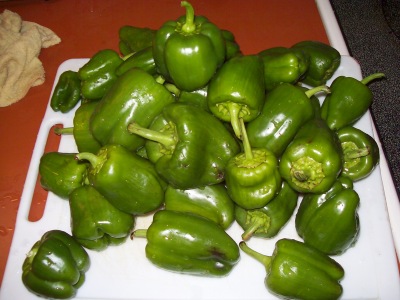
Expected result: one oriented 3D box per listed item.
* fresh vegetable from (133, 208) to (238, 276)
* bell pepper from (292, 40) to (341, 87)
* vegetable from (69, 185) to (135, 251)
[{"bbox_3d":[-0.015,0.100,0.453,0.116,0.057,0.062,11,62,9],"label":"fresh vegetable"},{"bbox_3d":[0.172,-0.126,0.615,0.072,0.058,0.058,43,70,13],"label":"bell pepper"},{"bbox_3d":[-0.113,0.070,0.468,0.066,0.060,0.086,-19,77,-7],"label":"vegetable"}]

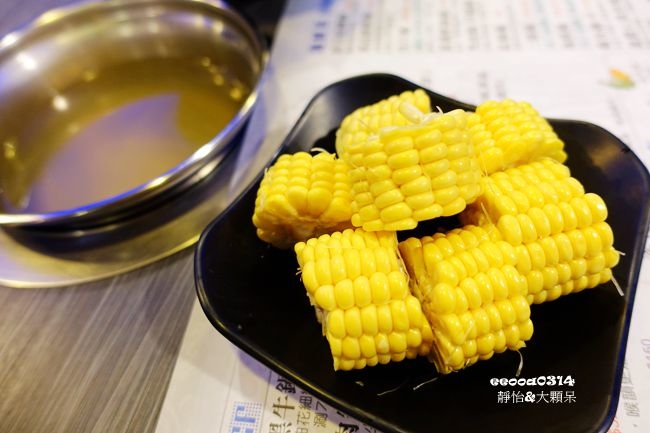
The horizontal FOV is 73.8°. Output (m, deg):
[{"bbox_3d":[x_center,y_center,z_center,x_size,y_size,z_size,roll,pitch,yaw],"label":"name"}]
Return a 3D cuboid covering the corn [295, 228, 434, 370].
[{"bbox_3d":[0.014,0.030,0.166,0.036,0.051,0.051,-16,55,-4],"label":"corn"}]

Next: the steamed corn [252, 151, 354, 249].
[{"bbox_3d":[-0.008,-0.005,0.200,0.044,0.044,0.029,4,57,8],"label":"steamed corn"}]

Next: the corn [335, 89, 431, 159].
[{"bbox_3d":[0.032,-0.035,0.215,0.038,0.045,0.045,-27,57,-14],"label":"corn"}]

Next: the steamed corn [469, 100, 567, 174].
[{"bbox_3d":[0.088,-0.032,0.213,0.043,0.043,0.033,-17,55,-7],"label":"steamed corn"}]

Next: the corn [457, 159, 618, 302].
[{"bbox_3d":[0.082,0.007,0.173,0.034,0.051,0.051,-18,55,-2],"label":"corn"}]

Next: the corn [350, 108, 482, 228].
[{"bbox_3d":[0.034,-0.018,0.167,0.049,0.033,0.049,-20,13,-9],"label":"corn"}]

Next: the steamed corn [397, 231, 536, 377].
[{"bbox_3d":[0.052,0.030,0.165,0.032,0.049,0.049,-17,55,-1],"label":"steamed corn"}]

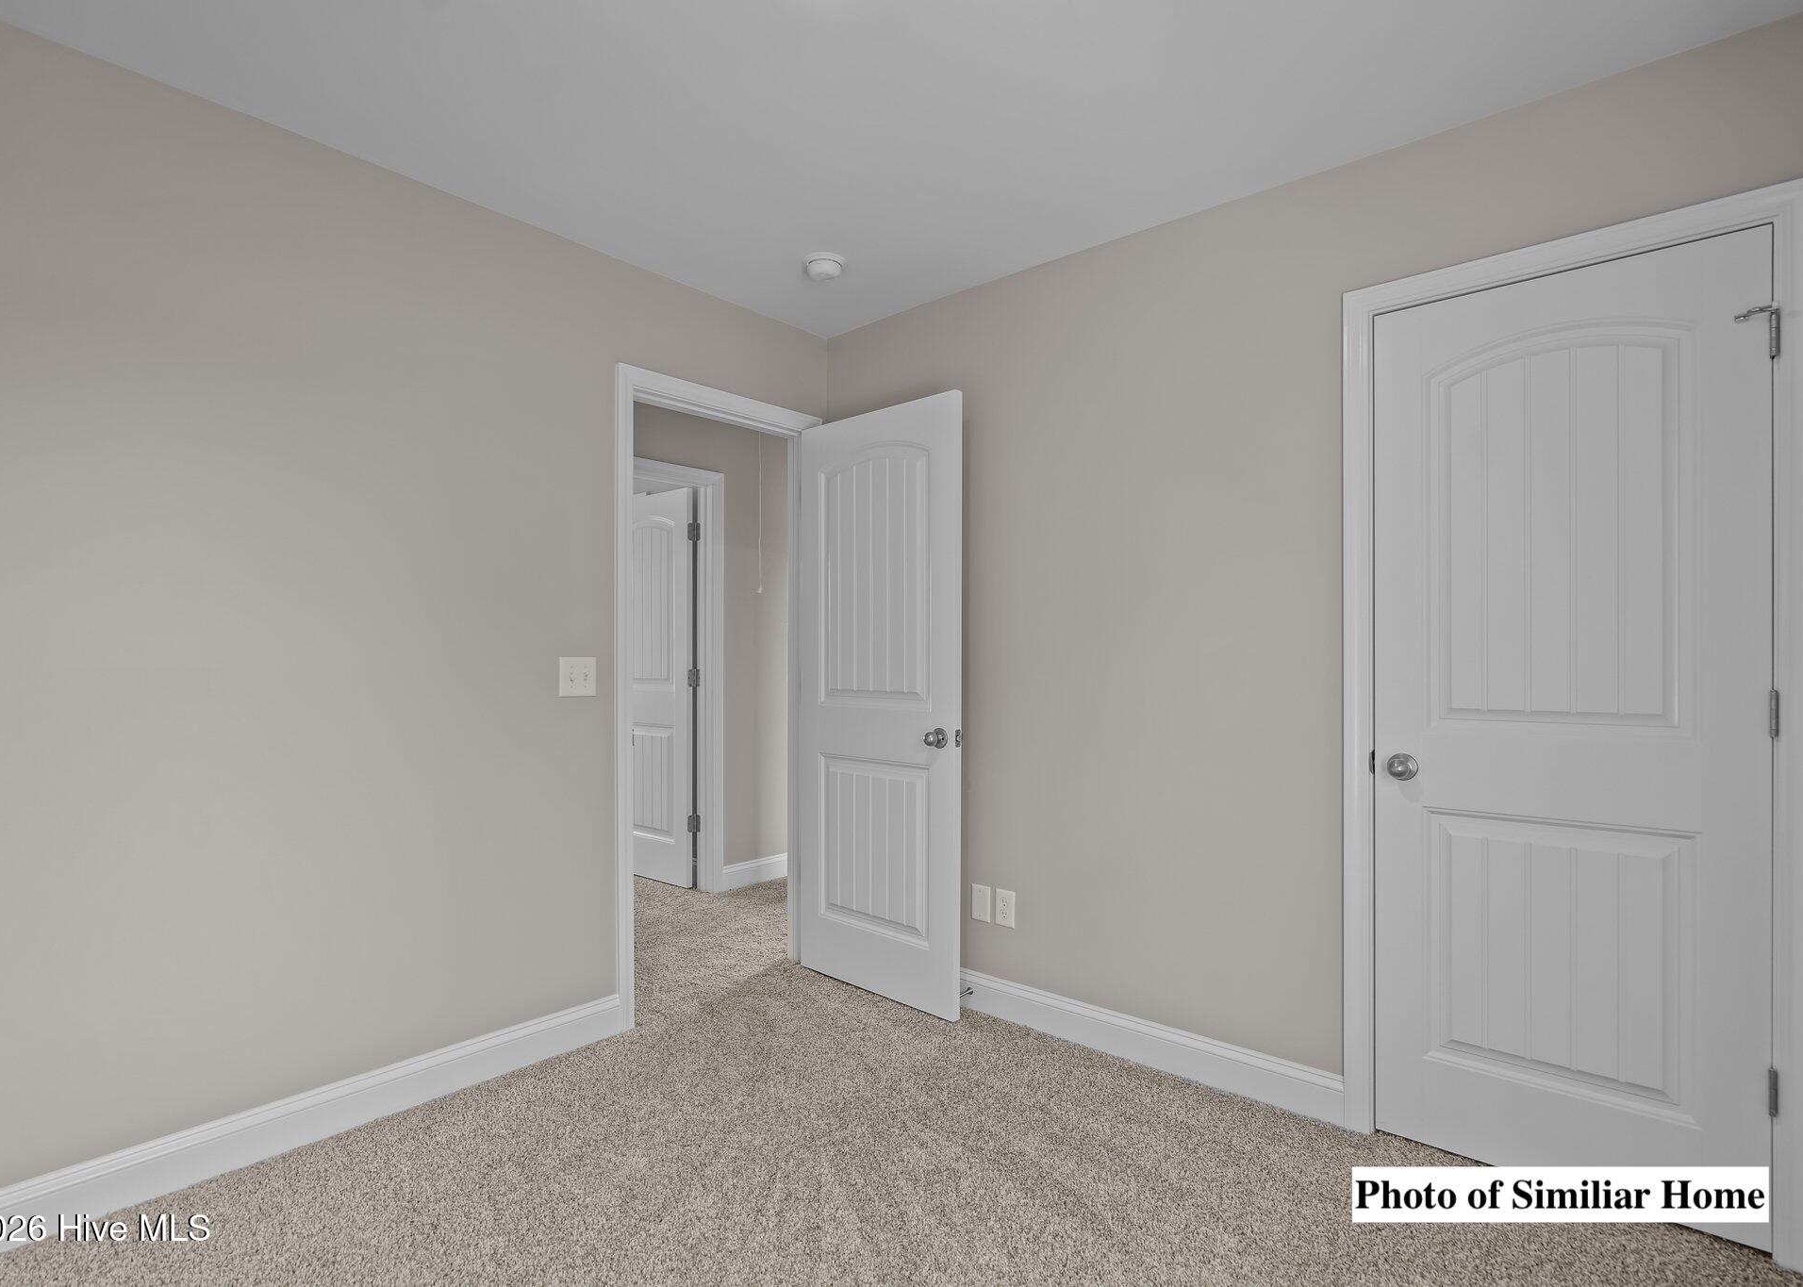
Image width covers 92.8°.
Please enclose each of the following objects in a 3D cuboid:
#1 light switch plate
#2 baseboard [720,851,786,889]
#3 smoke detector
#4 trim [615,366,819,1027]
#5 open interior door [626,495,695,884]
[{"bbox_3d":[-0.992,0.103,2.634,0.010,0.114,0.118,0,0,41],"label":"light switch plate"},{"bbox_3d":[-0.747,1.207,4.537,0.018,0.130,0.460,0,0,41],"label":"baseboard"},{"bbox_3d":[-0.245,-1.202,2.752,0.133,0.045,0.133,0,0,0],"label":"smoke detector"},{"bbox_3d":[-0.642,0.172,3.083,0.120,2.121,0.888,0,0,41],"label":"trim"},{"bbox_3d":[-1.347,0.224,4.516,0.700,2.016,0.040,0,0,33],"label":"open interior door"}]

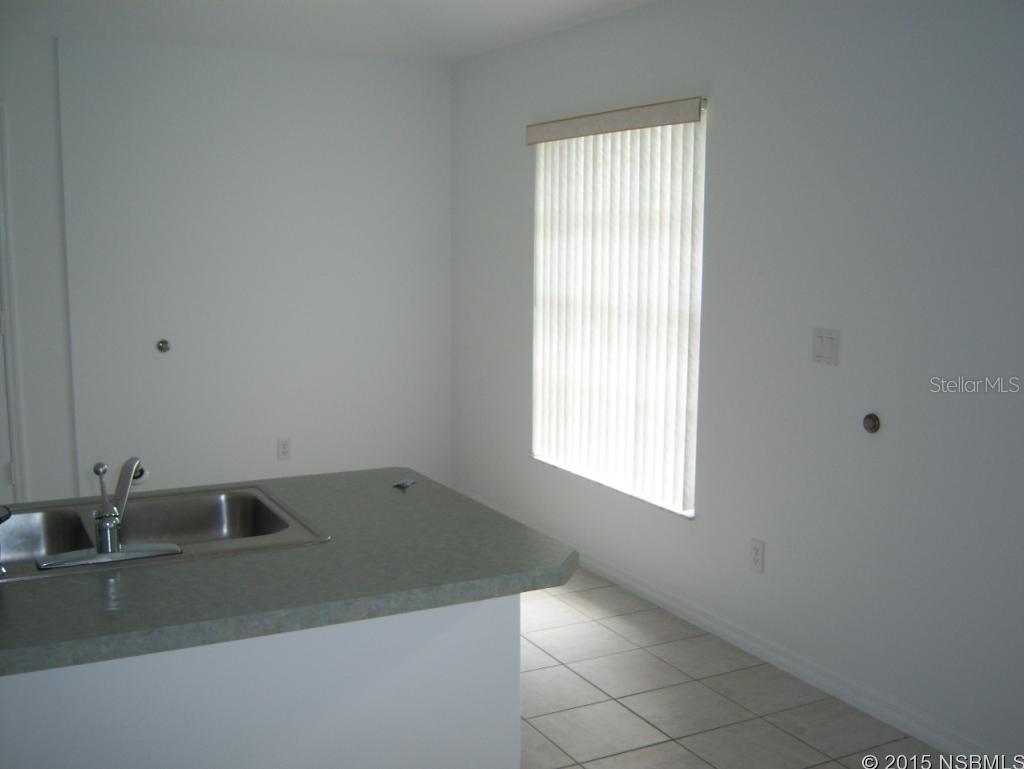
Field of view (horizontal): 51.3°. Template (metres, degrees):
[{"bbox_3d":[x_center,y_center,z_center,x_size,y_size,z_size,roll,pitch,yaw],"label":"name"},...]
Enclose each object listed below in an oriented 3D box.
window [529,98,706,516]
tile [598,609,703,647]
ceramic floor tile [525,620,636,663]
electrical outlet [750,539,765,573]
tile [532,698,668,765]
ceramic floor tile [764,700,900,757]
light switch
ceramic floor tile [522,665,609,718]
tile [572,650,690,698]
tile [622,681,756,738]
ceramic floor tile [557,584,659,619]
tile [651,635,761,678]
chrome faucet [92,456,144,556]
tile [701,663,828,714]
[{"bbox_3d":[0.410,-0.362,4.654,0.090,1.610,1.371,-4,8,-27],"label":"window"},{"bbox_3d":[0.549,0.960,4.199,0.322,0.010,0.328,-4,8,-27],"label":"tile"},{"bbox_3d":[0.255,0.964,3.978,0.328,0.010,0.328,-4,8,-27],"label":"ceramic floor tile"},{"bbox_3d":[0.885,0.626,3.868,0.009,0.117,0.073,-4,8,-27],"label":"electrical outlet"},{"bbox_3d":[0.261,1.055,3.242,0.328,0.010,0.328,-4,8,-27],"label":"tile"},{"bbox_3d":[0.986,1.050,3.256,0.318,0.010,0.328,-4,8,-27],"label":"ceramic floor tile"},{"bbox_3d":[1.004,-0.121,3.413,0.011,0.115,0.117,-4,8,-27],"label":"light switch"},{"bbox_3d":[0.116,1.037,3.608,0.328,0.010,0.328,-4,8,-27],"label":"ceramic floor tile"},{"bbox_3d":[0.411,1.018,3.758,0.328,0.010,0.328,-4,8,-27],"label":"tile"},{"bbox_3d":[0.554,1.036,3.394,0.328,0.010,0.328,-4,8,-27],"label":"tile"},{"bbox_3d":[0.397,0.921,4.491,0.322,0.010,0.328,-4,8,-27],"label":"ceramic floor tile"},{"bbox_3d":[0.694,0.981,3.835,0.318,0.010,0.328,-4,8,-27],"label":"tile"},{"bbox_3d":[-0.769,0.222,2.088,0.075,0.172,0.220,0,8,-4],"label":"chrome faucet"},{"bbox_3d":[0.841,1.016,3.544,0.318,0.010,0.328,-4,8,-27],"label":"tile"}]

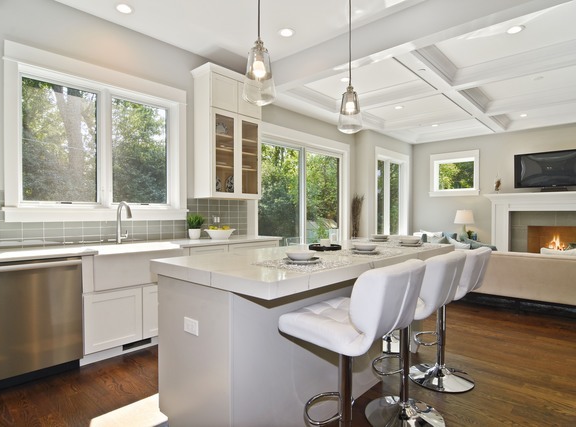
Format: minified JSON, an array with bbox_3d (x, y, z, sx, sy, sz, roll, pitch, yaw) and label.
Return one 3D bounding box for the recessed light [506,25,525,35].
[{"bbox_3d":[2.159,-1.738,3.030,0.170,0.030,0.170,0,0,-45],"label":"recessed light"}]

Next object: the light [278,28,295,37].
[{"bbox_3d":[-0.016,-1.900,3.370,0.180,0.030,0.180,0,0,0],"label":"light"}]

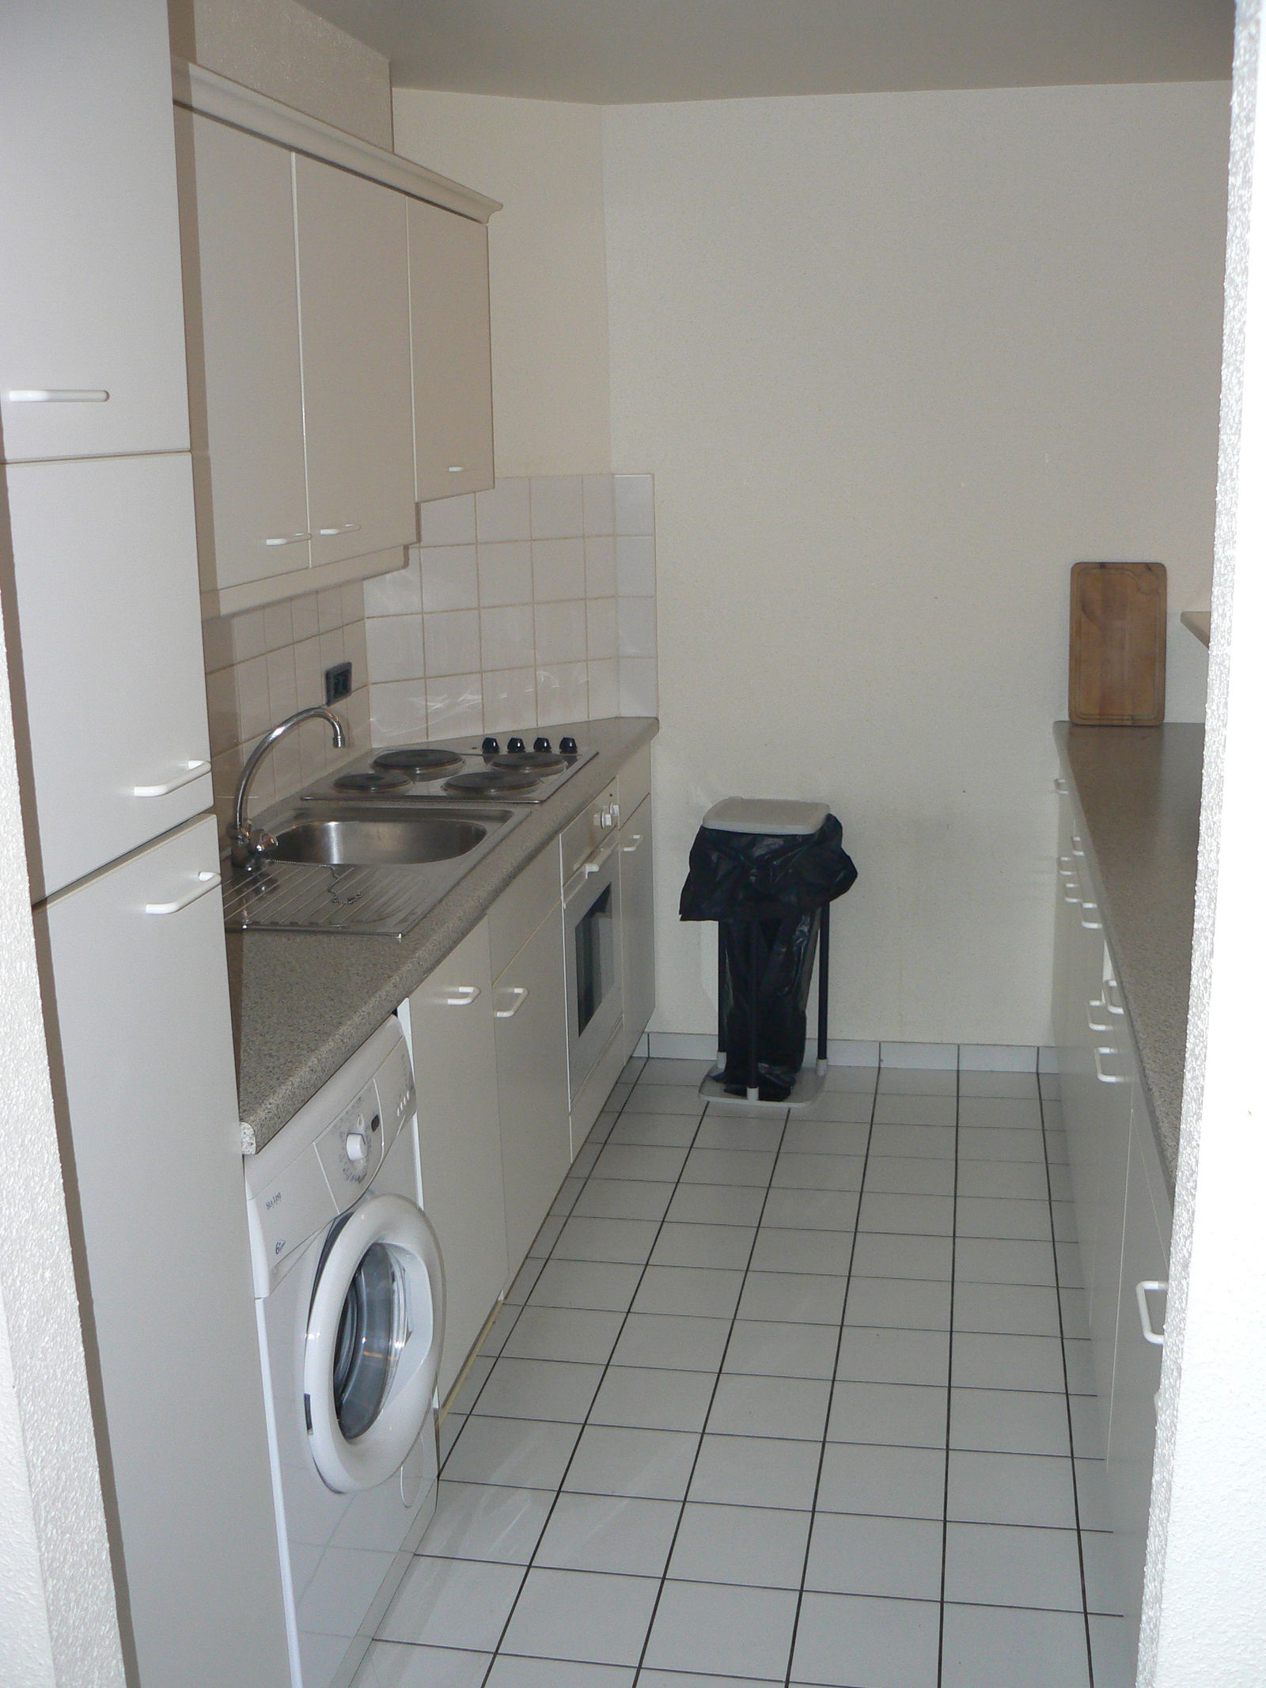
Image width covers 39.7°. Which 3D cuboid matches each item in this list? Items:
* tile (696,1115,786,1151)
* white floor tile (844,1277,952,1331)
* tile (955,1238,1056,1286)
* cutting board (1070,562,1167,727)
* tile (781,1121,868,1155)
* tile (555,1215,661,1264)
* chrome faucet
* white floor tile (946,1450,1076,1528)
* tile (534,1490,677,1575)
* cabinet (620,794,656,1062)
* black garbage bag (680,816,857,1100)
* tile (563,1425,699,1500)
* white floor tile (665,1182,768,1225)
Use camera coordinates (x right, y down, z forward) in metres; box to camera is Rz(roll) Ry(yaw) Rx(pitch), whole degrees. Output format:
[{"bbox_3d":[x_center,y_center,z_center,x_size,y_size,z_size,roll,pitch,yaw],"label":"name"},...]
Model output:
[{"bbox_3d":[0.254,0.684,4.105,0.200,0.010,0.200,1,13,10],"label":"tile"},{"bbox_3d":[0.509,0.884,3.361,0.200,0.010,0.200,1,13,11],"label":"white floor tile"},{"bbox_3d":[0.735,0.831,3.470,0.197,0.010,0.197,1,13,11],"label":"tile"},{"bbox_3d":[1.150,-0.473,4.159,0.225,0.385,0.020,1,9,10],"label":"cutting board"},{"bbox_3d":[0.452,0.693,4.111,0.197,0.010,0.197,1,13,11],"label":"tile"},{"bbox_3d":[-0.050,0.809,3.566,0.198,0.010,0.198,1,13,10],"label":"tile"},{"bbox_3d":[-0.590,-0.098,2.967,0.220,0.250,0.110,-6,14,-19],"label":"chrome faucet"},{"bbox_3d":[0.592,1.011,2.744,0.200,0.010,0.200,1,13,11],"label":"white floor tile"},{"bbox_3d":[-0.035,1.018,2.579,0.198,0.010,0.198,1,13,10],"label":"tile"},{"bbox_3d":[-0.259,0.200,4.489,0.550,0.580,0.440,1,13,11],"label":"cabinet"},{"bbox_3d":[0.332,0.259,4.332,0.410,0.720,0.300,2,14,15],"label":"black garbage bag"},{"bbox_3d":[-0.001,0.983,2.782,0.198,0.010,0.198,1,13,11],"label":"tile"},{"bbox_3d":[0.181,0.771,3.736,0.198,0.010,0.198,1,13,11],"label":"white floor tile"}]

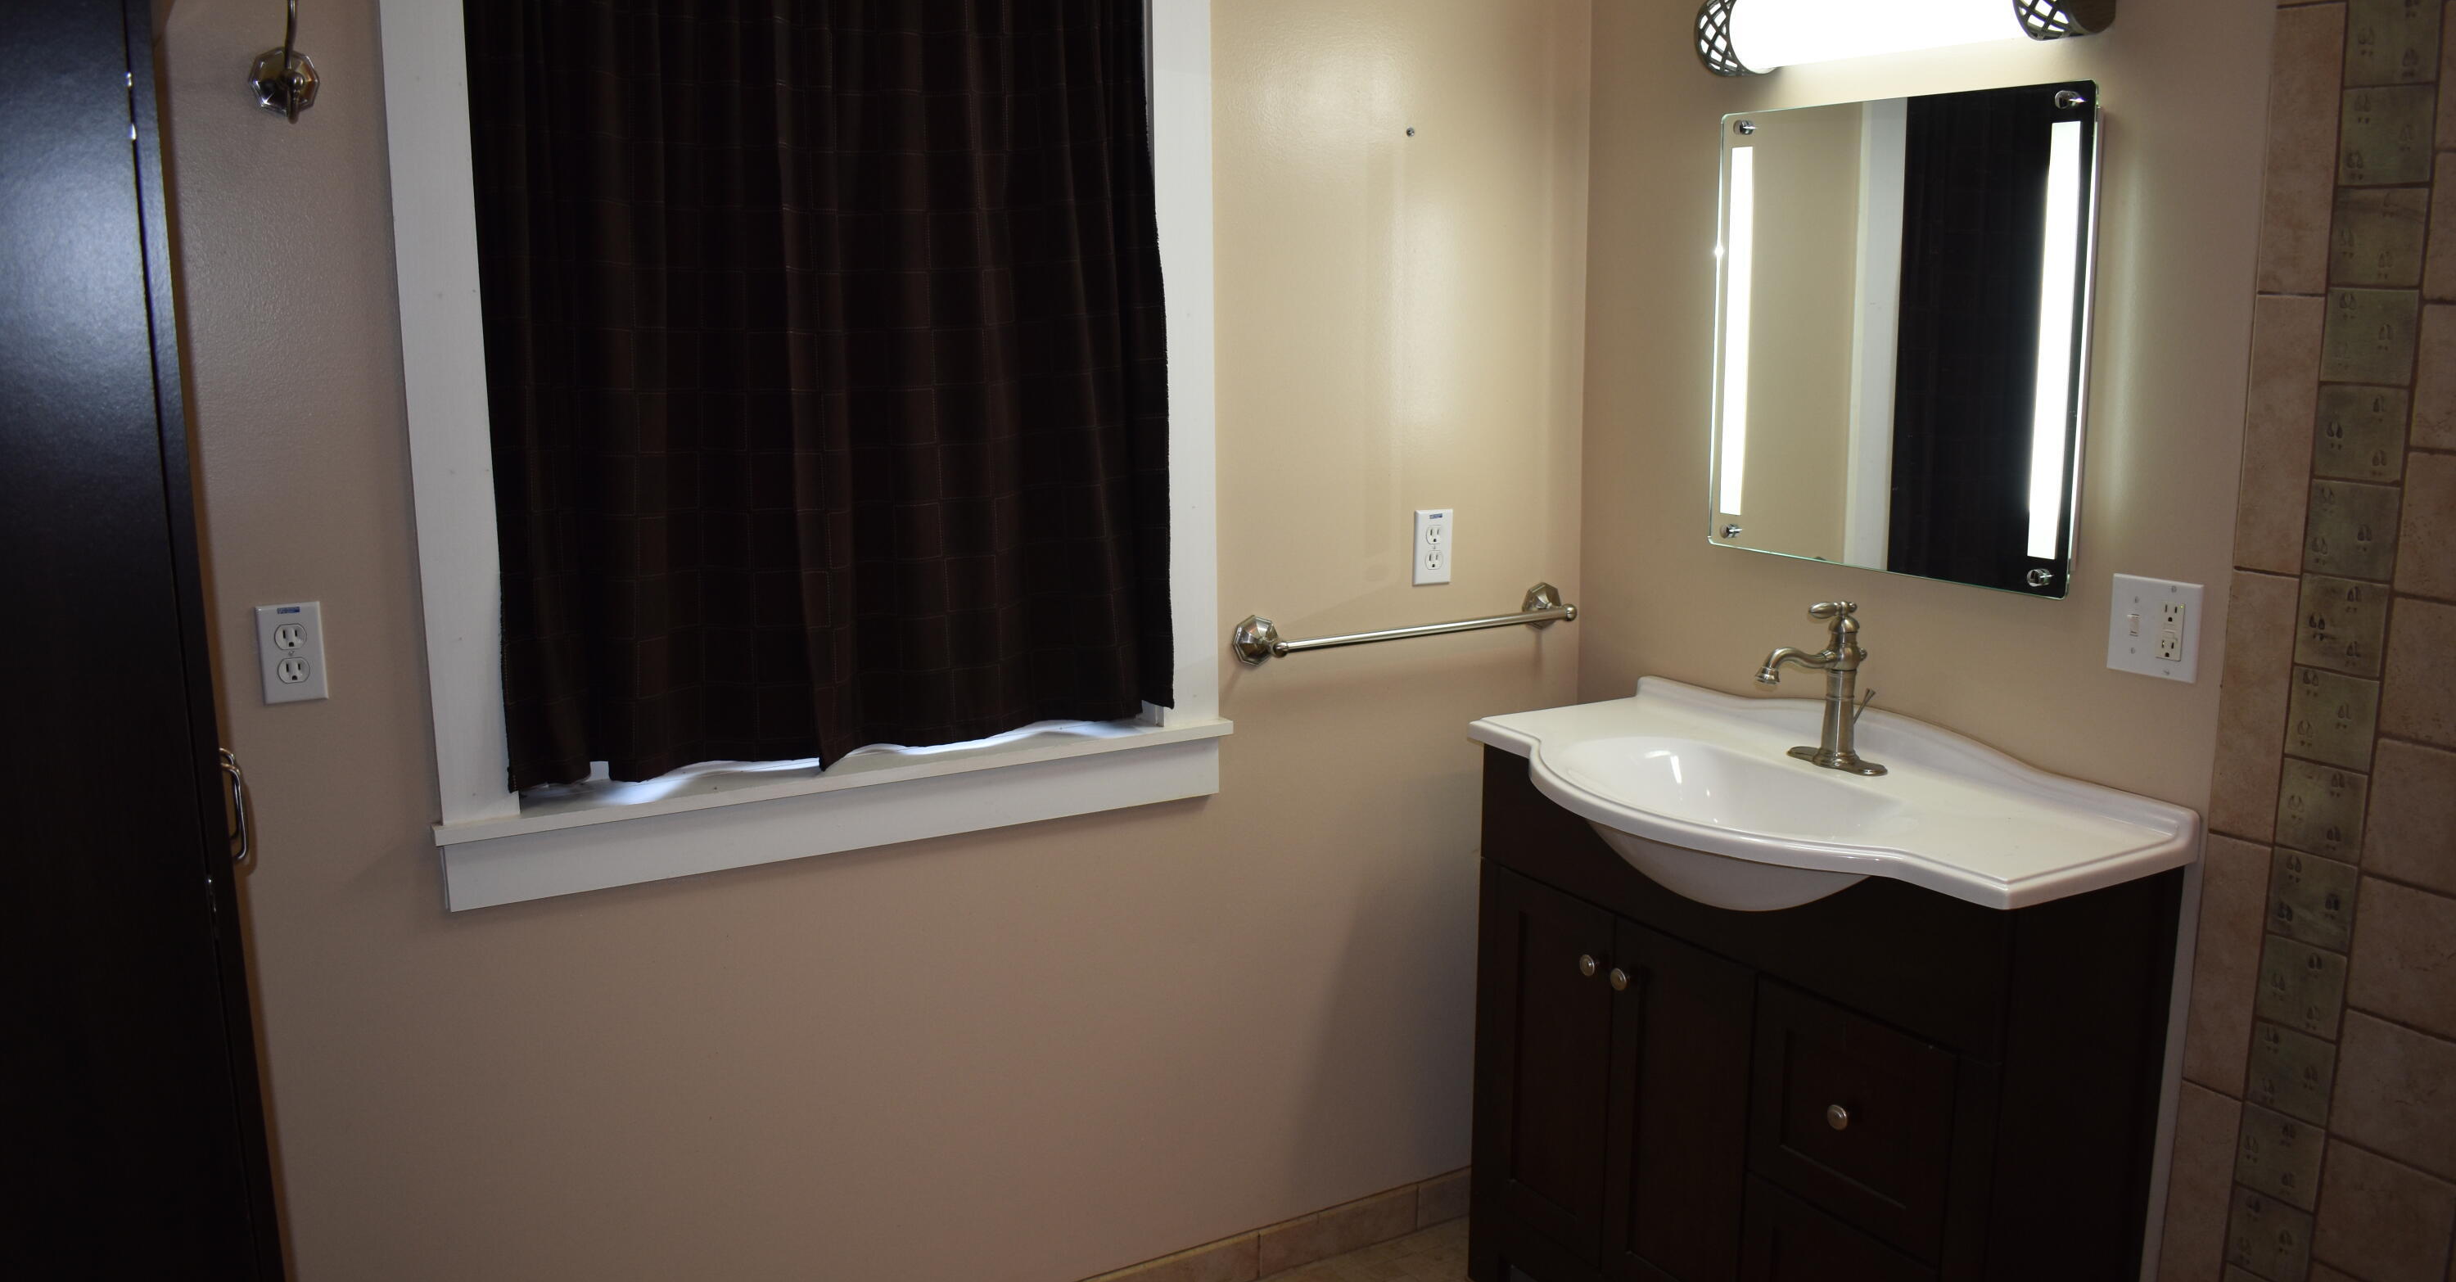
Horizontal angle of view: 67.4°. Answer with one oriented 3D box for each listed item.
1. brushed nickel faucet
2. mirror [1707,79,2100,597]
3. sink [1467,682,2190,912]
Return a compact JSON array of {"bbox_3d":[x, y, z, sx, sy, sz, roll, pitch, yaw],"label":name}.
[{"bbox_3d":[0.784,0.062,2.498,0.197,0.226,0.150,-6,12,-29],"label":"brushed nickel faucet"},{"bbox_3d":[0.876,-0.403,2.455,0.042,0.614,0.608,-6,12,-29],"label":"mirror"},{"bbox_3d":[0.697,0.243,2.462,0.468,0.188,0.952,-6,12,-29],"label":"sink"}]

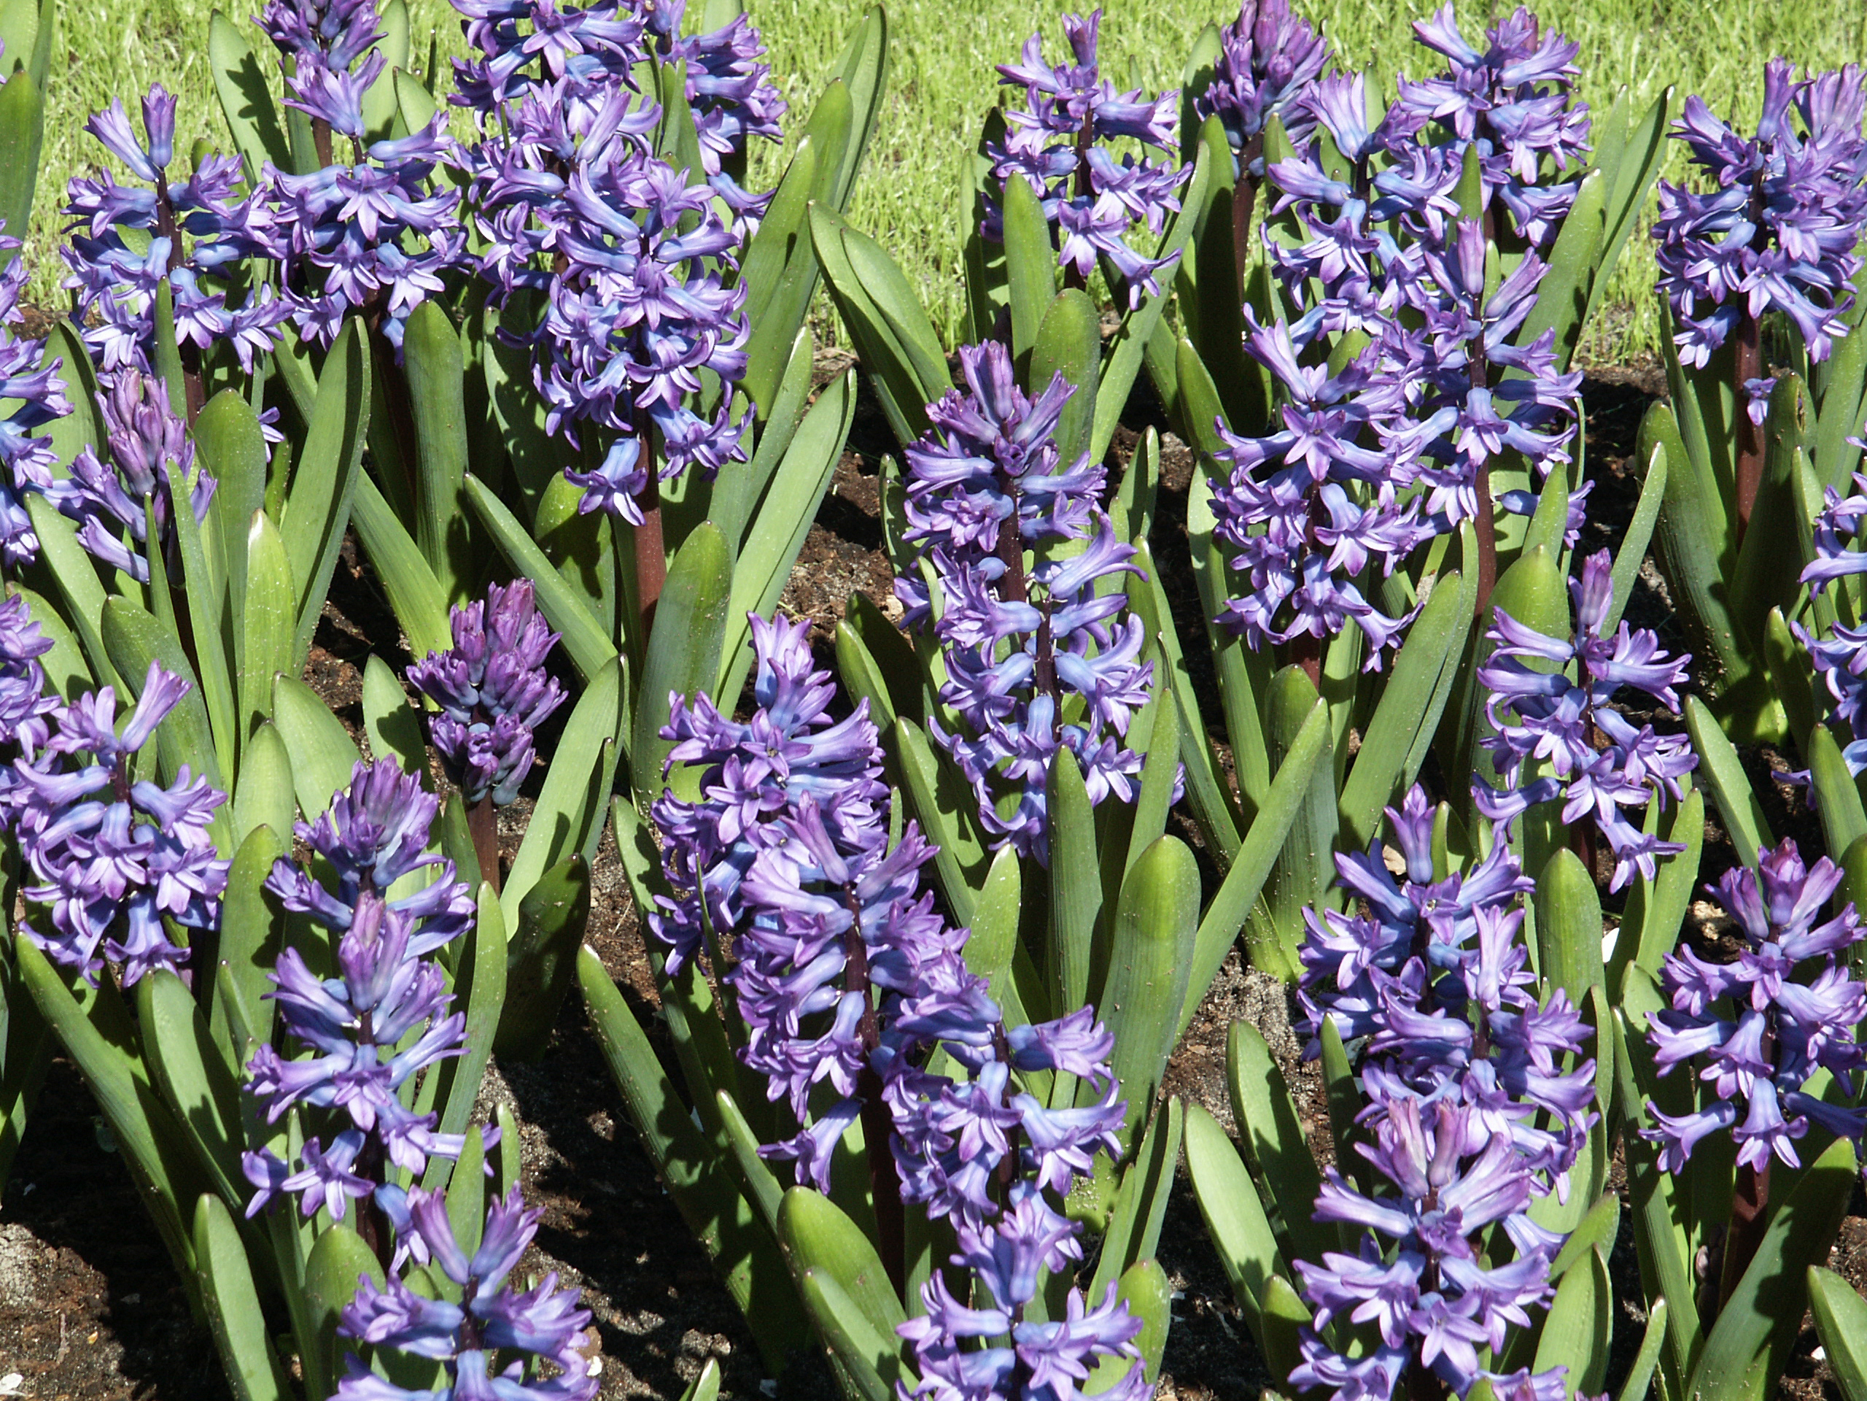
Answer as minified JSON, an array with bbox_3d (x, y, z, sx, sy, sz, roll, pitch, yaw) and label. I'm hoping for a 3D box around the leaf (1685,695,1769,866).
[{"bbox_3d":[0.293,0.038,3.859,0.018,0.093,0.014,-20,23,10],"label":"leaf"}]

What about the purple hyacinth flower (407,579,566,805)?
[{"bbox_3d":[-0.163,-0.003,3.845,0.058,0.080,0.058,0,24,0],"label":"purple hyacinth flower"}]

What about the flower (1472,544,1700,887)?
[{"bbox_3d":[0.232,0.005,3.762,0.077,0.118,0.077,0,27,0],"label":"flower"}]

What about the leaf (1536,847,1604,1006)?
[{"bbox_3d":[0.198,0.072,3.291,0.020,0.062,0.012,0,26,0],"label":"leaf"}]

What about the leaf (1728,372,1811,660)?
[{"bbox_3d":[0.322,-0.065,4.042,0.023,0.136,0.016,4,33,-2],"label":"leaf"}]

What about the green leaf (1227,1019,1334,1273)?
[{"bbox_3d":[0.122,0.160,3.638,0.023,0.118,0.015,-15,26,8],"label":"green leaf"}]

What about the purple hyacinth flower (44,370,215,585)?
[{"bbox_3d":[-0.306,-0.085,4.024,0.062,0.078,0.060,-6,25,3],"label":"purple hyacinth flower"}]

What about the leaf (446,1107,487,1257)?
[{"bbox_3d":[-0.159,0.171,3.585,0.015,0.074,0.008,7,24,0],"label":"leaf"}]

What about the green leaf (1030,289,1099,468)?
[{"bbox_3d":[0.053,-0.126,4.308,0.029,0.097,0.014,0,35,0],"label":"green leaf"}]

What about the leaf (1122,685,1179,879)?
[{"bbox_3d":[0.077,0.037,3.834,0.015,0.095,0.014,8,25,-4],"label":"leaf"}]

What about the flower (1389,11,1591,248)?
[{"bbox_3d":[0.230,-0.237,4.360,0.083,0.096,0.083,0,24,0],"label":"flower"}]

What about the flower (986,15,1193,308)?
[{"bbox_3d":[0.054,-0.192,3.726,0.070,0.110,0.068,0,26,0],"label":"flower"}]

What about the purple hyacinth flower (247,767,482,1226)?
[{"bbox_3d":[-0.172,0.087,3.184,0.068,0.148,0.075,0,26,0],"label":"purple hyacinth flower"}]

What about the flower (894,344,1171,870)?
[{"bbox_3d":[0.032,-0.032,3.420,0.084,0.178,0.082,-1,26,1],"label":"flower"}]

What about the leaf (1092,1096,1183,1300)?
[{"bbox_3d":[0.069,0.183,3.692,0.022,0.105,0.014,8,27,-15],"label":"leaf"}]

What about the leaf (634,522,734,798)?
[{"bbox_3d":[-0.094,-0.013,3.988,0.031,0.129,0.016,7,34,-3],"label":"leaf"}]

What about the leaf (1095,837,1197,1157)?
[{"bbox_3d":[0.068,0.118,3.759,0.031,0.158,0.018,8,27,-4],"label":"leaf"}]

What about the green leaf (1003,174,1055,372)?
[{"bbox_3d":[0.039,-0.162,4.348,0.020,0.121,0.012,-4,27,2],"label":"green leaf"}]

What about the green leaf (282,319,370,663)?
[{"bbox_3d":[-0.238,-0.079,4.148,0.026,0.157,0.016,4,27,-13],"label":"green leaf"}]

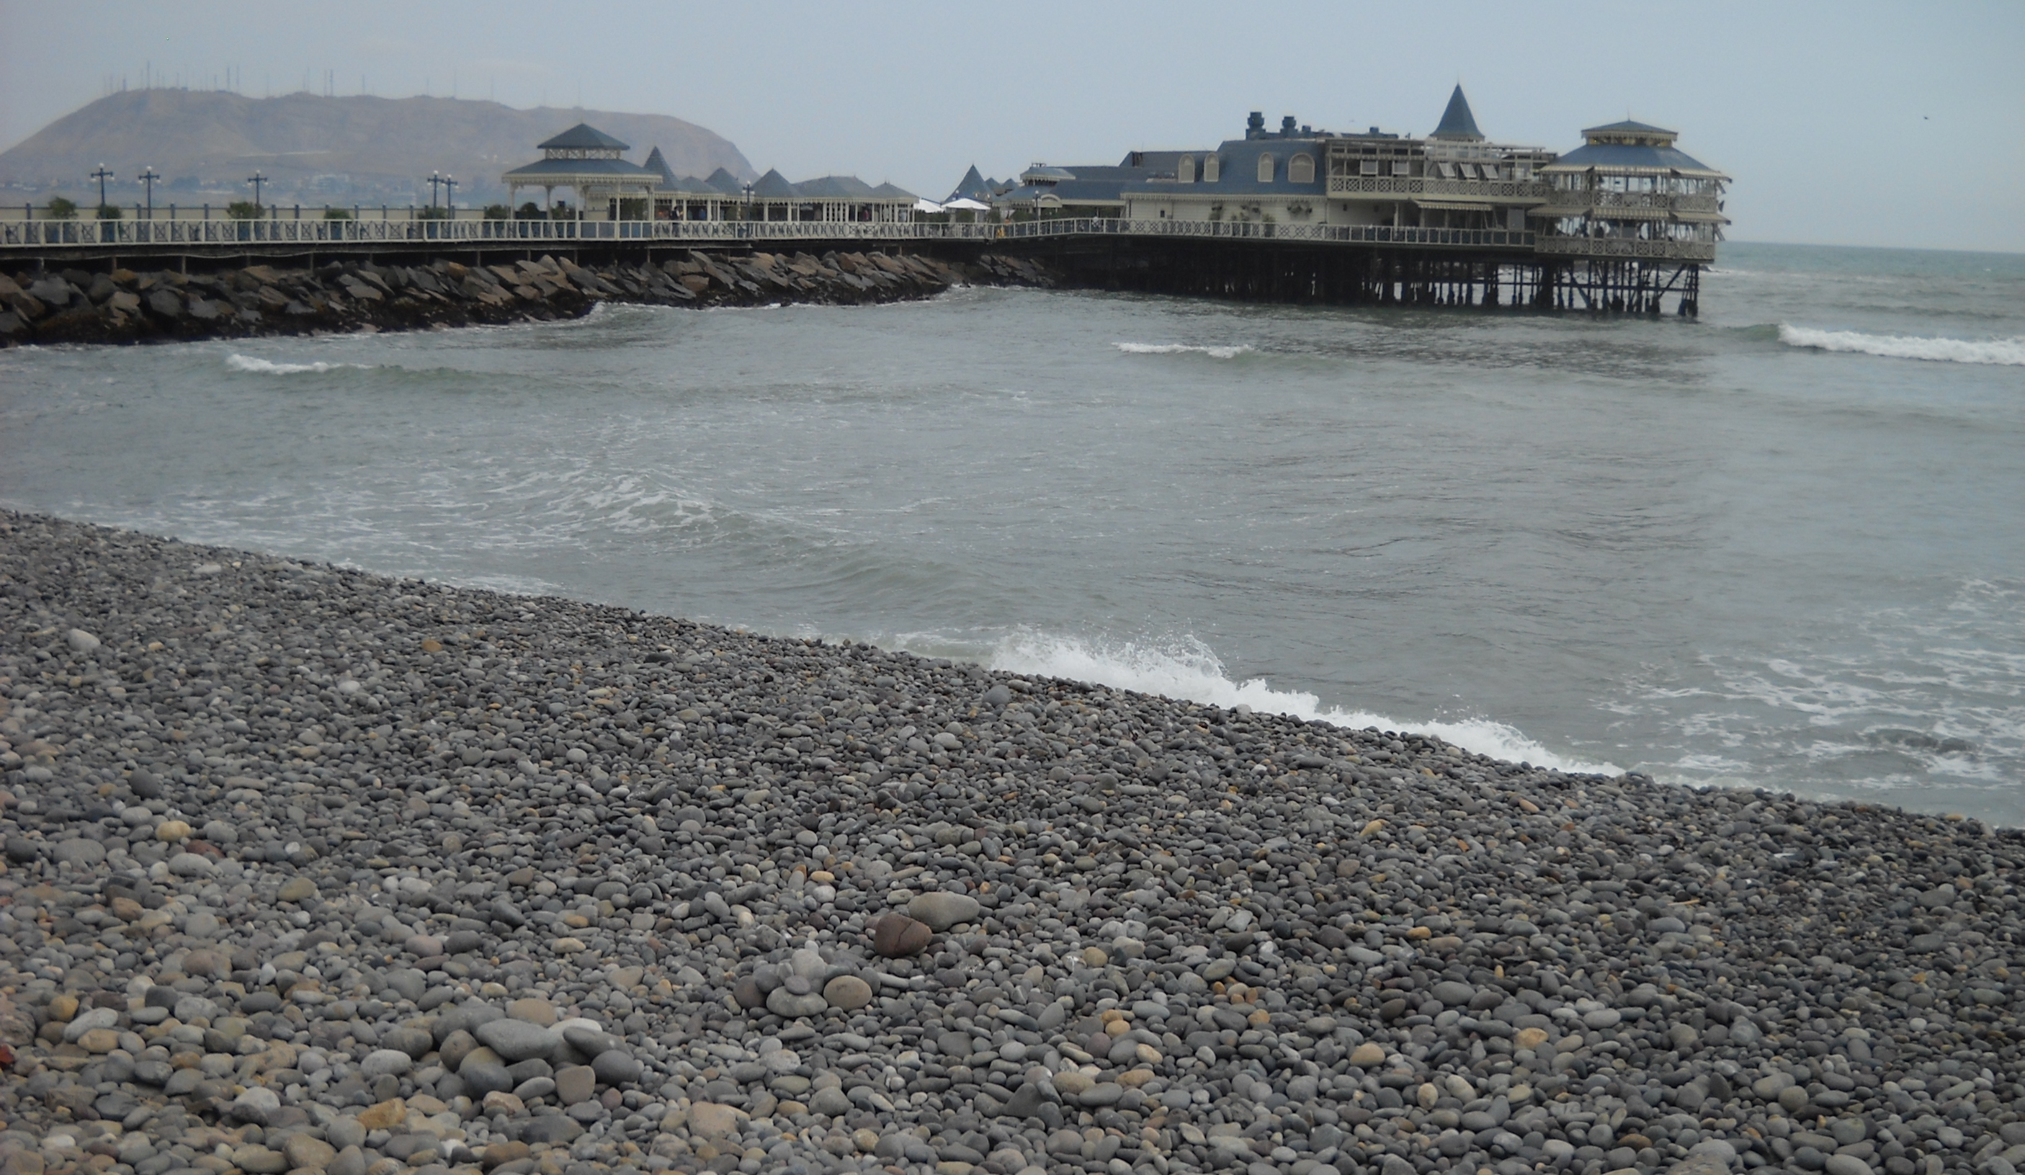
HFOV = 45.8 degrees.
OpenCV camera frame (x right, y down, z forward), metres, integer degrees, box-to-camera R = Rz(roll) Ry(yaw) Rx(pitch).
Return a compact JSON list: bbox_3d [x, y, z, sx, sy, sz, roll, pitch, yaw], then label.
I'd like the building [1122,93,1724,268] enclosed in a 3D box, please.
[{"bbox_3d":[25.567,-26.106,153.000,37.000,10.300,18.000,3,9,10],"label":"building"}]

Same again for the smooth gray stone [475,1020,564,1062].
[{"bbox_3d":[-1.082,0.990,5.260,0.195,0.090,0.135,0,9,-11],"label":"smooth gray stone"}]

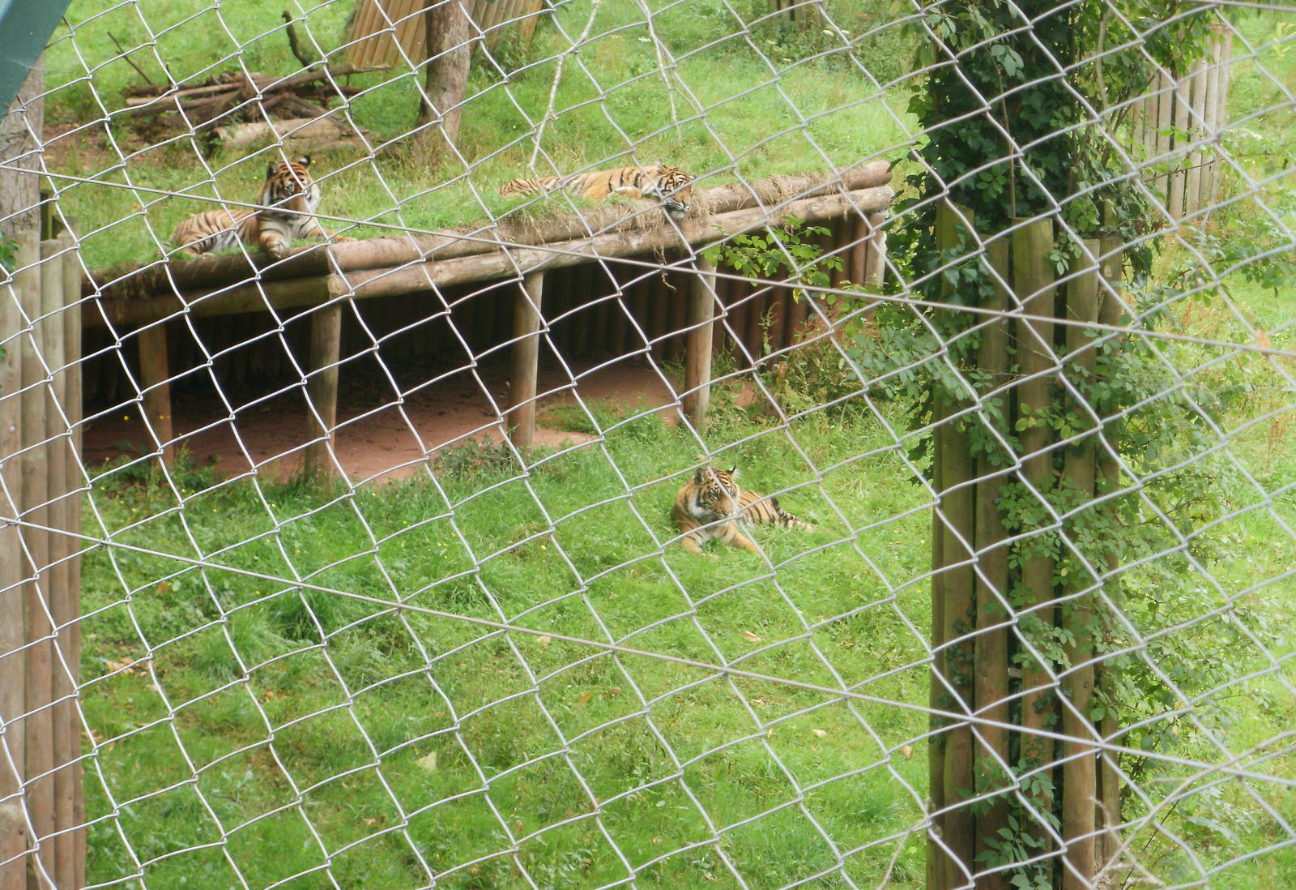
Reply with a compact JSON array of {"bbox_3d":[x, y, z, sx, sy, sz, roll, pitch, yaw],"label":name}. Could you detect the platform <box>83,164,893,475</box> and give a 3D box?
[{"bbox_3d":[-1.744,-1.044,26.237,6.300,1.610,3.000,-8,18,-31],"label":"platform"}]

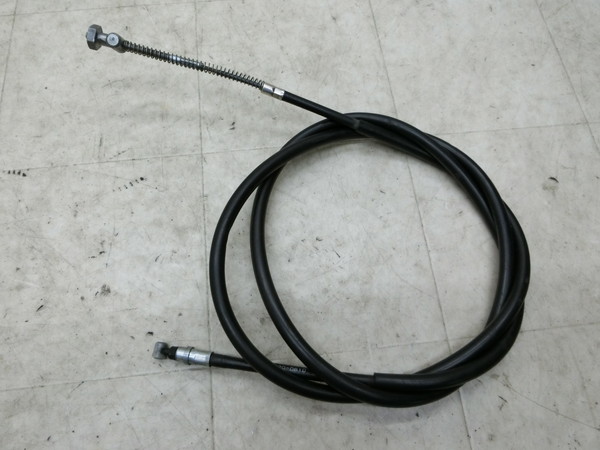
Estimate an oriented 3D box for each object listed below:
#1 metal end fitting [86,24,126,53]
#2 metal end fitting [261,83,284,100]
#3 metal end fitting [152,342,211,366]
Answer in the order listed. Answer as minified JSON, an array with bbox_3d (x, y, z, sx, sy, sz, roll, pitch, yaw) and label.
[{"bbox_3d":[-0.136,-0.129,0.304,0.026,0.017,0.017,12,69,-8],"label":"metal end fitting"},{"bbox_3d":[-0.019,-0.097,0.315,0.017,0.007,0.007,24,70,0],"label":"metal end fitting"},{"bbox_3d":[-0.072,0.079,0.263,0.035,0.011,0.011,7,69,0],"label":"metal end fitting"}]

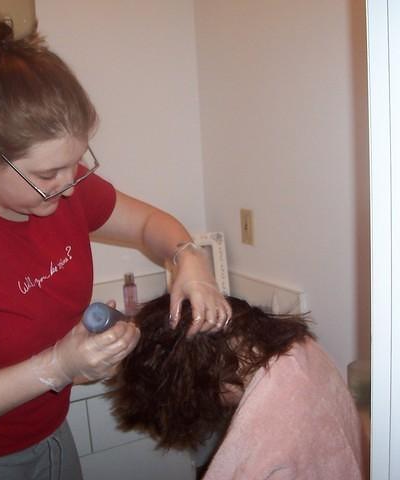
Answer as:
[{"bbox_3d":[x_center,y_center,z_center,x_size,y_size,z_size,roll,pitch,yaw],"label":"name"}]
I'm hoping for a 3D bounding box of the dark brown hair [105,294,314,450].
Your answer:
[{"bbox_3d":[-0.006,0.178,1.100,0.295,0.200,0.220,-39,6,3],"label":"dark brown hair"}]

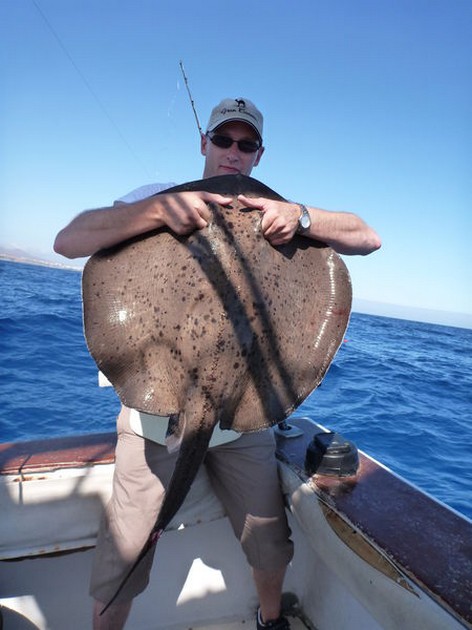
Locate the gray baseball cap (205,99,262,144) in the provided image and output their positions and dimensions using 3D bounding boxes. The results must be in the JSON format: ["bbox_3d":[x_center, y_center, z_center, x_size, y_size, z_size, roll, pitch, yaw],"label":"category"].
[{"bbox_3d":[0.000,-0.603,1.570,0.172,0.135,0.260,11,12,-2],"label":"gray baseball cap"}]

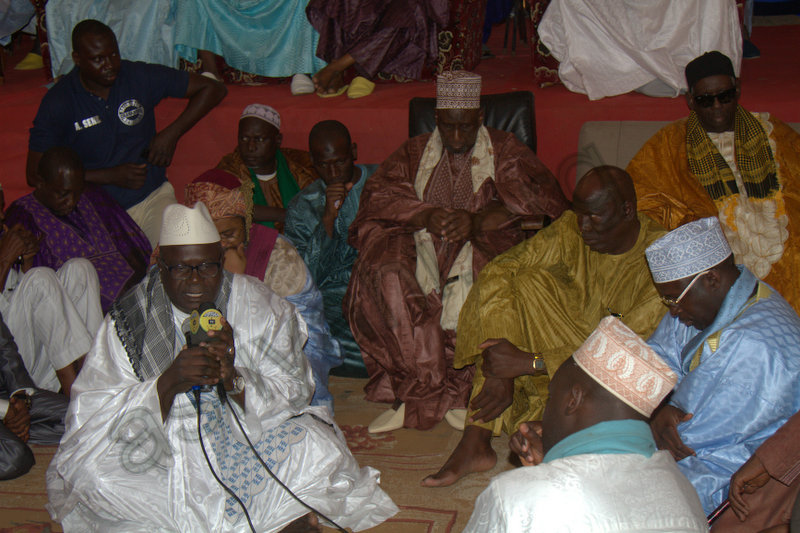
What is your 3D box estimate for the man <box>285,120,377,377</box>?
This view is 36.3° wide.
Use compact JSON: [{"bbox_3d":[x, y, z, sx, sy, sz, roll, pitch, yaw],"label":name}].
[{"bbox_3d":[-0.270,-0.073,4.795,0.540,0.940,0.640,4,15,14],"label":"man"}]

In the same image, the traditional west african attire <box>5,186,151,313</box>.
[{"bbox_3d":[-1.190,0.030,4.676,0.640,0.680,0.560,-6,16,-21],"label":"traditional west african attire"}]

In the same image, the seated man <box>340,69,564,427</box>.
[{"bbox_3d":[0.212,-0.137,4.582,0.820,1.220,0.850,2,11,8],"label":"seated man"}]

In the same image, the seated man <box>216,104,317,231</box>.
[{"bbox_3d":[-0.550,-0.142,5.004,0.560,0.970,0.620,-1,15,-2],"label":"seated man"}]

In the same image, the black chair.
[{"bbox_3d":[0.260,-0.151,4.857,0.600,1.060,0.660,3,15,10],"label":"black chair"}]

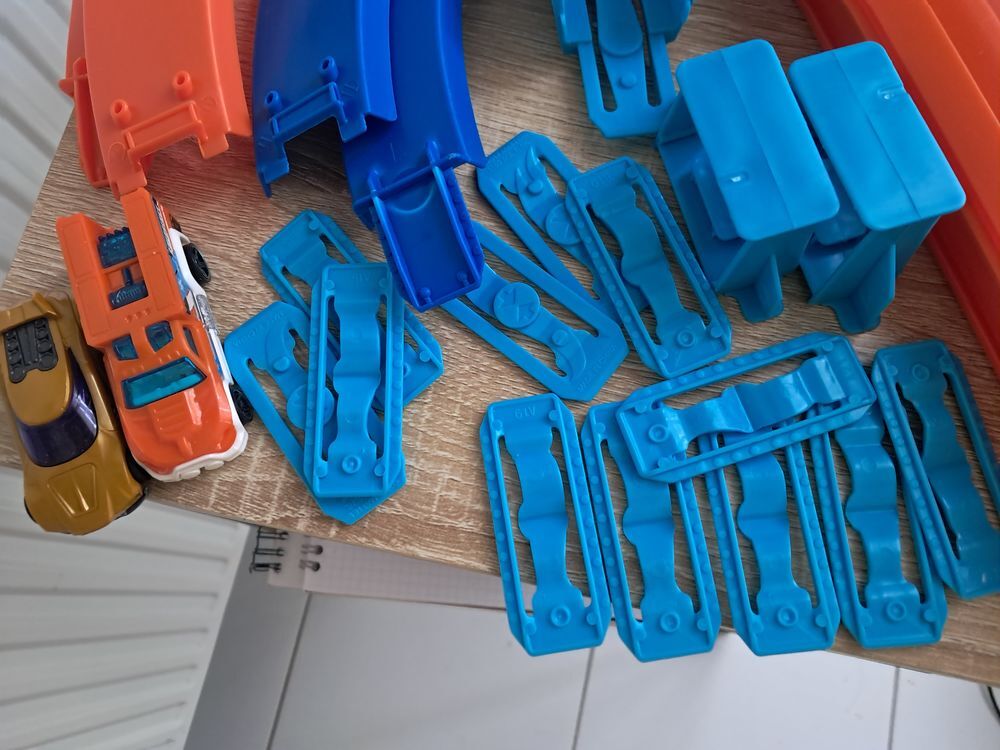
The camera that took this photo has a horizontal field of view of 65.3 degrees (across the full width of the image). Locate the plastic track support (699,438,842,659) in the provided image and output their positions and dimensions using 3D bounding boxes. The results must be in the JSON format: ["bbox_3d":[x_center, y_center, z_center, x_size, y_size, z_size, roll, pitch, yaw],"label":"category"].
[{"bbox_3d":[0.071,0.038,0.208,0.027,0.006,0.068,-8,74,2],"label":"plastic track support"}]

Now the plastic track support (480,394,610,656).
[{"bbox_3d":[0.012,0.039,0.212,0.027,0.006,0.068,-10,74,1],"label":"plastic track support"}]

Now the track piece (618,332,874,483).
[{"bbox_3d":[0.064,0.008,0.204,0.065,0.007,0.026,-18,74,-3],"label":"track piece"}]

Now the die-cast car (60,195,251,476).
[{"bbox_3d":[-0.094,-0.009,0.211,0.030,0.025,0.078,-21,74,-4],"label":"die-cast car"}]

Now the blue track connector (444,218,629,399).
[{"bbox_3d":[0.005,-0.020,0.231,0.068,0.006,0.027,37,80,13],"label":"blue track connector"}]

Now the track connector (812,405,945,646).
[{"bbox_3d":[0.100,0.036,0.207,0.027,0.006,0.068,-6,74,2],"label":"track connector"}]

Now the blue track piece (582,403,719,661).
[{"bbox_3d":[0.040,0.040,0.210,0.027,0.006,0.068,-10,74,1],"label":"blue track piece"}]

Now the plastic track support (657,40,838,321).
[{"bbox_3d":[0.067,-0.051,0.212,0.027,0.032,0.067,-14,73,-1],"label":"plastic track support"}]

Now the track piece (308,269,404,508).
[{"bbox_3d":[-0.039,0.000,0.212,0.026,0.007,0.065,-2,73,2],"label":"track piece"}]

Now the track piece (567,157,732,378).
[{"bbox_3d":[0.041,-0.031,0.218,0.026,0.007,0.065,-22,74,-4],"label":"track piece"}]

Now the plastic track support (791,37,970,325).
[{"bbox_3d":[0.095,-0.056,0.215,0.027,0.038,0.074,-16,74,-1],"label":"plastic track support"}]

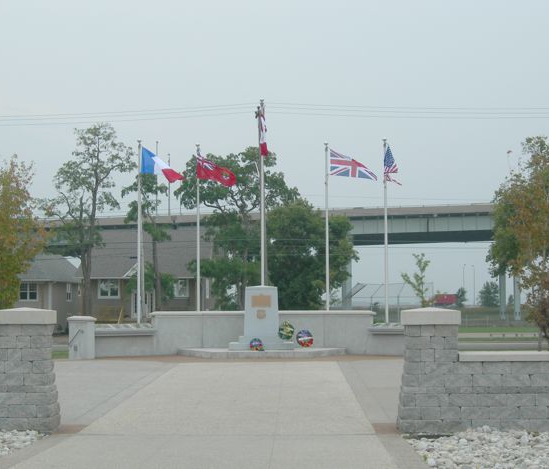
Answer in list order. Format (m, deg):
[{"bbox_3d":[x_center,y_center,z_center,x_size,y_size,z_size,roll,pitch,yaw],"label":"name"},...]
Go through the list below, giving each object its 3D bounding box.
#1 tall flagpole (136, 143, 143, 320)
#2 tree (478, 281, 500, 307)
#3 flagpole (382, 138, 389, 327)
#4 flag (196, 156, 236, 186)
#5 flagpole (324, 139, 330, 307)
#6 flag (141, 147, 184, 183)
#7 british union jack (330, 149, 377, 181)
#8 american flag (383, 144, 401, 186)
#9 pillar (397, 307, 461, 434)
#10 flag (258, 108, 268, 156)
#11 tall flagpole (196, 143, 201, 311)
[{"bbox_3d":[-3.787,0.084,30.900,0.130,5.600,0.130,0,-3,0],"label":"tall flagpole"},{"bbox_3d":[46.841,12.854,240.000,4.900,5.800,4.900,0,-3,0],"label":"tree"},{"bbox_3d":[3.085,0.235,30.400,0.100,5.800,0.100,0,-3,0],"label":"flagpole"},{"bbox_3d":[-1.648,-1.818,31.300,1.160,0.930,0.350,-1,-3,6],"label":"flag"},{"bbox_3d":[1.499,0.311,31.100,0.100,5.800,0.100,0,-3,0],"label":"flagpole"},{"bbox_3d":[-3.081,-1.925,30.300,1.220,0.980,0.250,0,-3,-6],"label":"flag"},{"bbox_3d":[2.202,-1.976,31.100,1.340,0.900,0.250,0,-3,-6],"label":"british union jack"},{"bbox_3d":[3.282,-1.964,30.900,0.520,1.120,0.320,0,-3,0],"label":"american flag"},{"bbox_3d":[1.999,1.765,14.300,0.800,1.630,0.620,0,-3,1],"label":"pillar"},{"bbox_3d":[-0.289,-2.889,31.200,0.290,1.360,0.320,0,-3,0],"label":"flag"},{"bbox_3d":[-2.146,0.325,31.100,0.100,5.800,0.100,0,-3,0],"label":"tall flagpole"}]

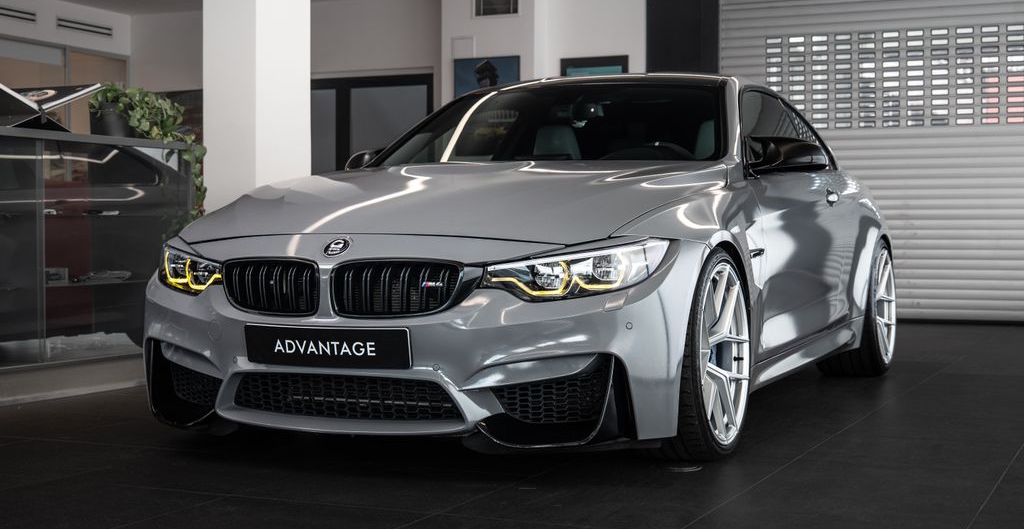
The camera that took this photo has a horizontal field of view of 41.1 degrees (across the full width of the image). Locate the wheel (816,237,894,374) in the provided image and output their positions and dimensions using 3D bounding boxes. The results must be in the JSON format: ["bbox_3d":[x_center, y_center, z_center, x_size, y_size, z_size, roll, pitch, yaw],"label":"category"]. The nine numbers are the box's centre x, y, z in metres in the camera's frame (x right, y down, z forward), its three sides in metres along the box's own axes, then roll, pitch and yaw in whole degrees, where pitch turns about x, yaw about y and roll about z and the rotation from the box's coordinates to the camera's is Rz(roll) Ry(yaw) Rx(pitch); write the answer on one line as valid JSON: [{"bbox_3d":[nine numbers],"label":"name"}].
[{"bbox_3d":[1.667,0.191,6.617,0.285,0.668,0.675,1,2,24],"label":"wheel"}]

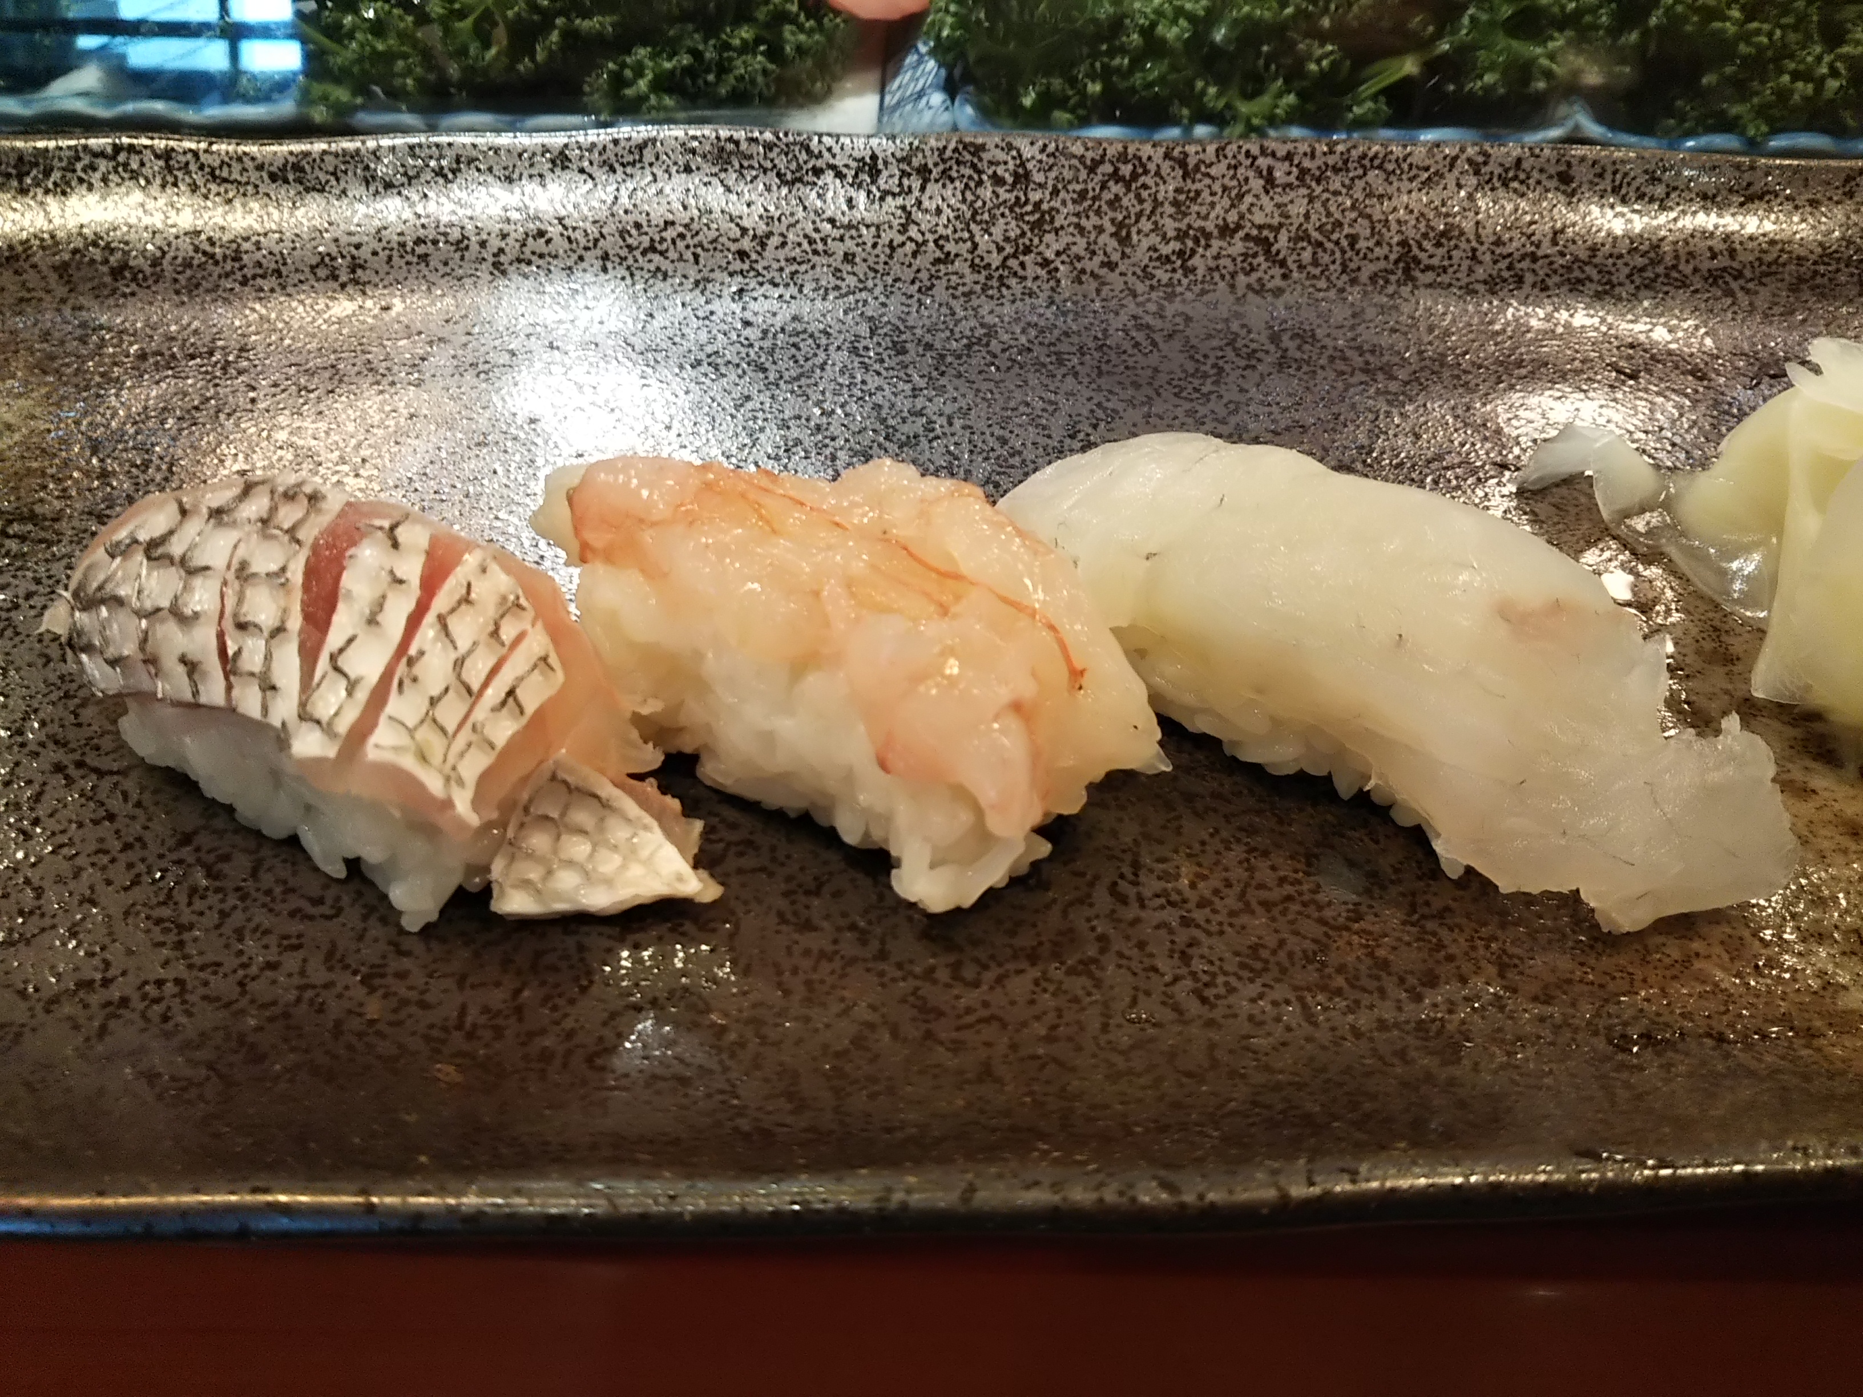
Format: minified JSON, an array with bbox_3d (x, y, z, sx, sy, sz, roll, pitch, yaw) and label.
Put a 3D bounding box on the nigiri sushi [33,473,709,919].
[{"bbox_3d":[-0.056,0.000,0.162,0.068,0.029,0.033,25,52,21],"label":"nigiri sushi"}]

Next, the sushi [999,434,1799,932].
[{"bbox_3d":[0.048,-0.004,0.166,0.083,0.028,0.030,29,53,24],"label":"sushi"}]

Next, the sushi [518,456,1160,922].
[{"bbox_3d":[-0.008,-0.005,0.166,0.064,0.030,0.035,27,53,23],"label":"sushi"}]

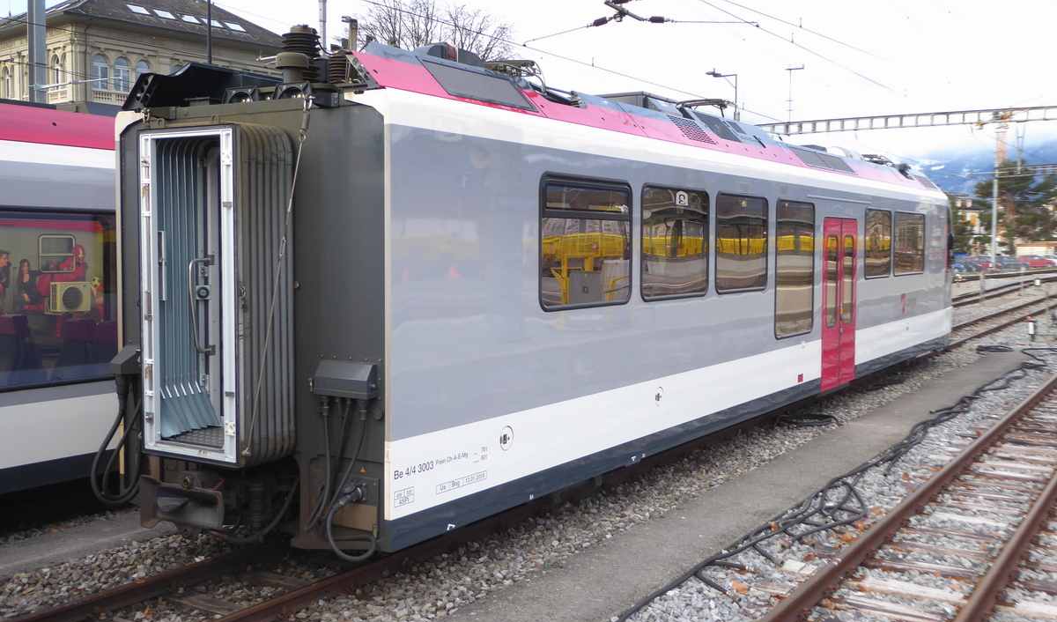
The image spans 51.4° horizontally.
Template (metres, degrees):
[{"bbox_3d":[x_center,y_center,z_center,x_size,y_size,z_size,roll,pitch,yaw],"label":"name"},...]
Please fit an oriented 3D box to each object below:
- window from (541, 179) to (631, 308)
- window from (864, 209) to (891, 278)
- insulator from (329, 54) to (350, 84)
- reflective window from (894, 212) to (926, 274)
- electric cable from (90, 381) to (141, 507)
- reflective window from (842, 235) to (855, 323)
[{"bbox_3d":[0.502,-0.568,9.271,0.060,1.037,1.601,2,4,32],"label":"window"},{"bbox_3d":[5.512,-1.052,17.345,0.060,1.053,1.586,2,4,32],"label":"window"},{"bbox_3d":[-1.306,-1.667,7.565,0.145,0.206,0.145,0,4,0],"label":"insulator"},{"bbox_3d":[6.645,-1.163,19.171,0.060,1.062,2.280,2,4,32],"label":"reflective window"},{"bbox_3d":[-2.999,0.987,8.158,0.260,0.940,0.330,2,4,32],"label":"electric cable"},{"bbox_3d":[4.650,-0.465,15.990,0.060,1.279,0.506,2,4,32],"label":"reflective window"}]

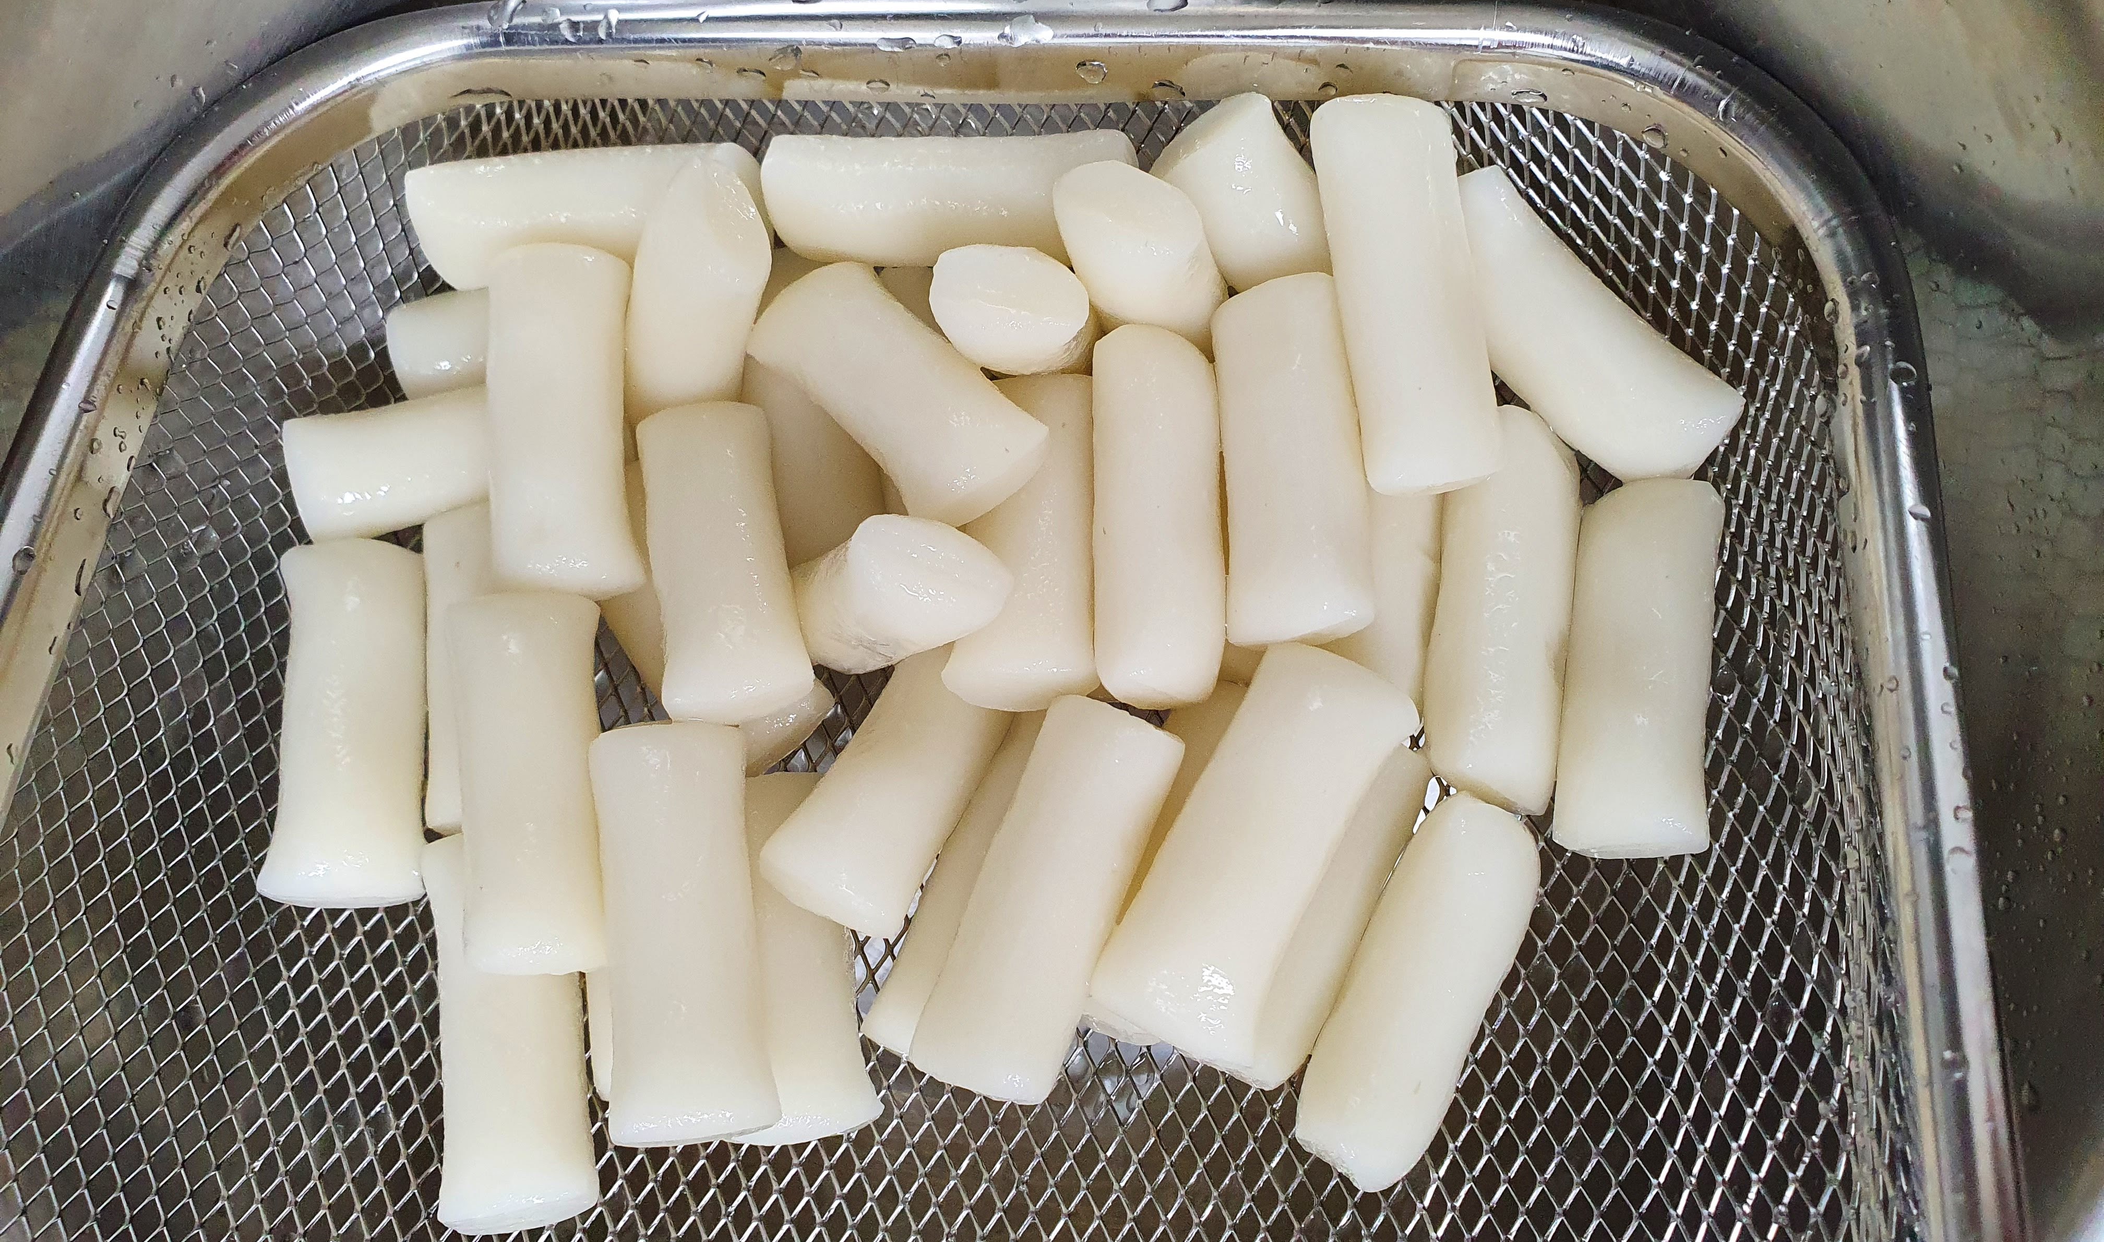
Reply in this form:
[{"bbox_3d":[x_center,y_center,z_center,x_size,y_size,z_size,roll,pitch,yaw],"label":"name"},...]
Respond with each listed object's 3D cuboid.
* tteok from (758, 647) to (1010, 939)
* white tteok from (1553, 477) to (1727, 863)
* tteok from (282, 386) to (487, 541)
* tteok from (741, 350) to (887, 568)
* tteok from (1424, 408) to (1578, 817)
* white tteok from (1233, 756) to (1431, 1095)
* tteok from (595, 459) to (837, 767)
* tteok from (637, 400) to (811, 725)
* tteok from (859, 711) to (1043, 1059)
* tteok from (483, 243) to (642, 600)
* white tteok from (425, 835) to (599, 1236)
[{"bbox_3d":[-0.018,0.017,0.232,0.023,0.021,0.053,27,64,10],"label":"tteok"},{"bbox_3d":[0.091,0.007,0.243,0.022,0.022,0.054,8,72,8],"label":"white tteok"},{"bbox_3d":[-0.101,-0.031,0.274,0.057,0.021,0.021,-10,69,-2],"label":"tteok"},{"bbox_3d":[-0.038,-0.026,0.250,0.020,0.020,0.056,-6,70,1],"label":"tteok"},{"bbox_3d":[0.067,-0.002,0.232,0.019,0.020,0.057,7,75,5],"label":"tteok"},{"bbox_3d":[0.037,0.038,0.229,0.023,0.021,0.053,21,74,9],"label":"white tteok"},{"bbox_3d":[-0.057,-0.005,0.243,0.021,0.020,0.055,-34,72,-10],"label":"tteok"},{"bbox_3d":[-0.051,-0.010,0.245,0.022,0.022,0.047,-14,54,0],"label":"tteok"},{"bbox_3d":[-0.004,0.038,0.224,0.021,0.020,0.054,27,73,12],"label":"tteok"},{"bbox_3d":[-0.078,-0.032,0.254,0.022,0.022,0.053,-10,68,1],"label":"tteok"},{"bbox_3d":[-0.075,0.056,0.218,0.021,0.019,0.051,-14,59,-3],"label":"white tteok"}]

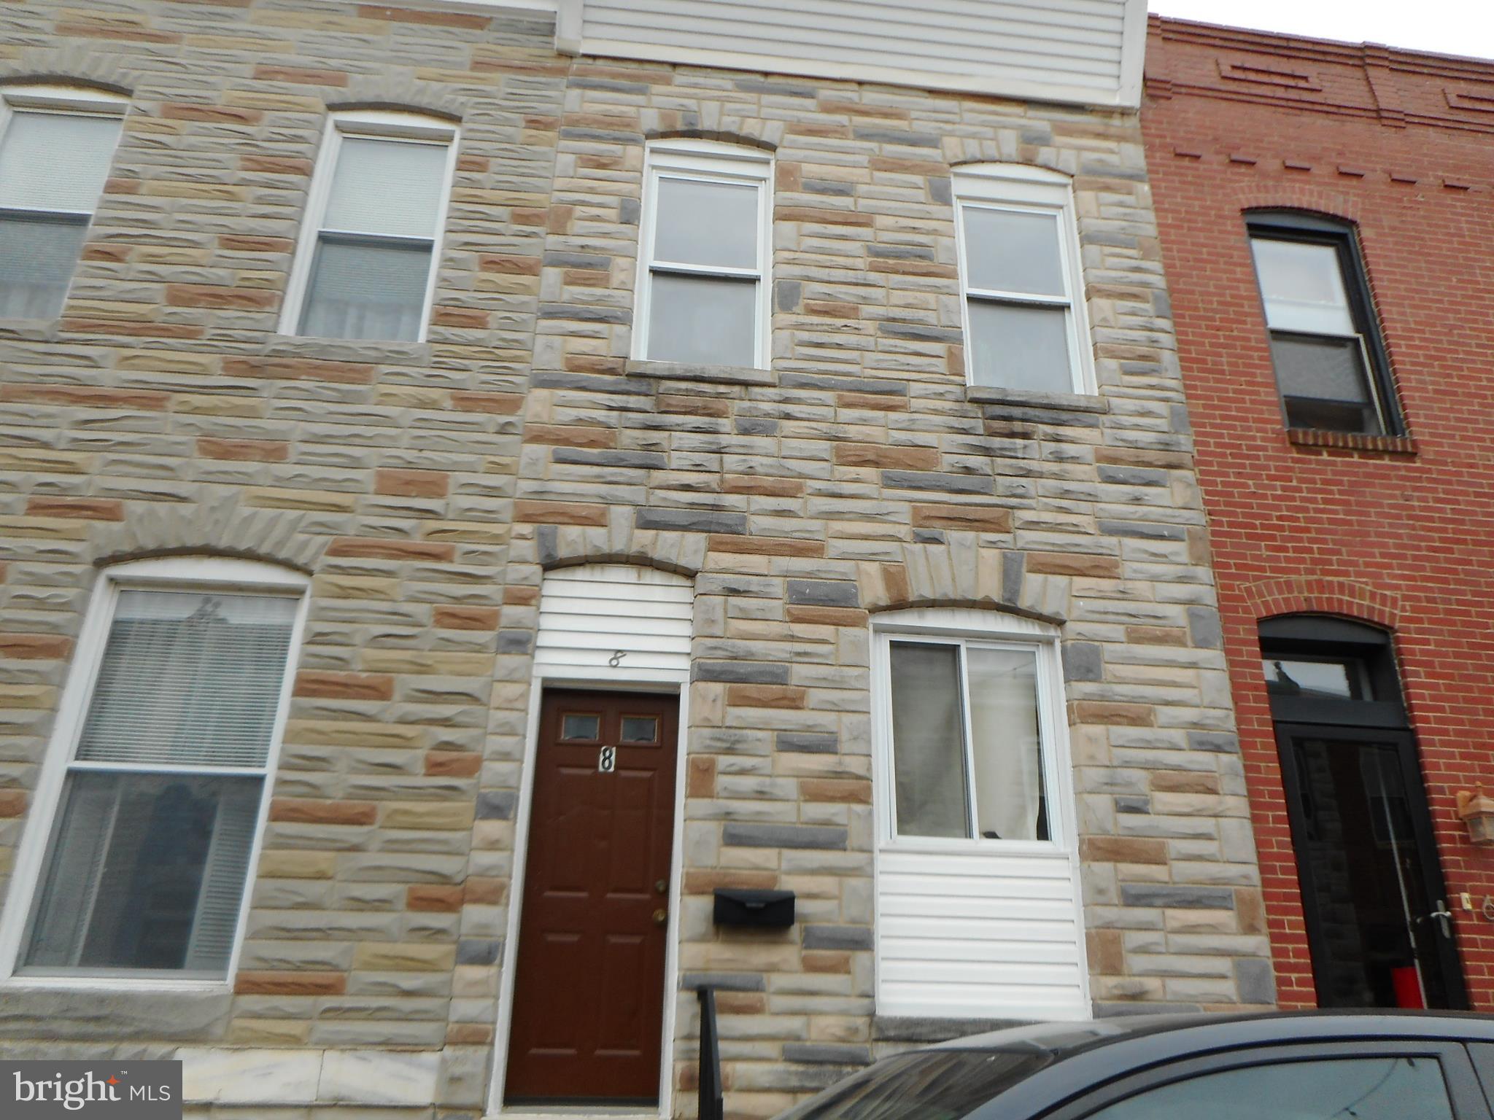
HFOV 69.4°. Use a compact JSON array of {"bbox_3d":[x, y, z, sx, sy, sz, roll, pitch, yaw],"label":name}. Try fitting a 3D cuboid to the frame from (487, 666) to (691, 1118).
[{"bbox_3d":[-0.757,1.644,5.485,0.852,2.121,0.150,3,-22,-5],"label":"frame"}]

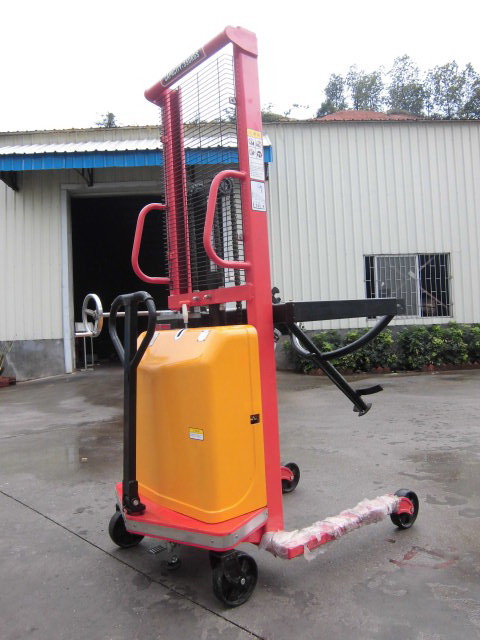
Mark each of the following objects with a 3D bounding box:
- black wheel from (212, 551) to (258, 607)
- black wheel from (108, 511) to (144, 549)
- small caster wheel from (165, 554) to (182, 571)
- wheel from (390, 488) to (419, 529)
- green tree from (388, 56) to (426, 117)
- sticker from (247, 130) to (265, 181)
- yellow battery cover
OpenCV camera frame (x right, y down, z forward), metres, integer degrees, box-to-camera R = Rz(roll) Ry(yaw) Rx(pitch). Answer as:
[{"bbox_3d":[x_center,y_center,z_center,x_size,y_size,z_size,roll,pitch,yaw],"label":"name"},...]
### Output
[{"bbox_3d":[-0.013,0.879,1.638,0.167,0.167,0.047,-1,-2,-41],"label":"black wheel"},{"bbox_3d":[-0.492,0.918,2.136,0.167,0.167,0.047,-1,-2,-41],"label":"black wheel"},{"bbox_3d":[-0.258,0.949,1.882,0.067,0.067,0.030,-1,-2,-41],"label":"small caster wheel"},{"bbox_3d":[0.751,0.859,2.186,0.167,0.167,0.047,-1,-2,-41],"label":"wheel"},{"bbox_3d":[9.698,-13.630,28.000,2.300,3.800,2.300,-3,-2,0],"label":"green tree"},{"bbox_3d":[0.067,-0.675,1.972,0.078,0.205,0.004,-1,-2,-41],"label":"sticker"},{"bbox_3d":[-0.187,0.399,2.049,0.278,0.719,0.546,-1,-2,-41],"label":"yellow battery cover"}]

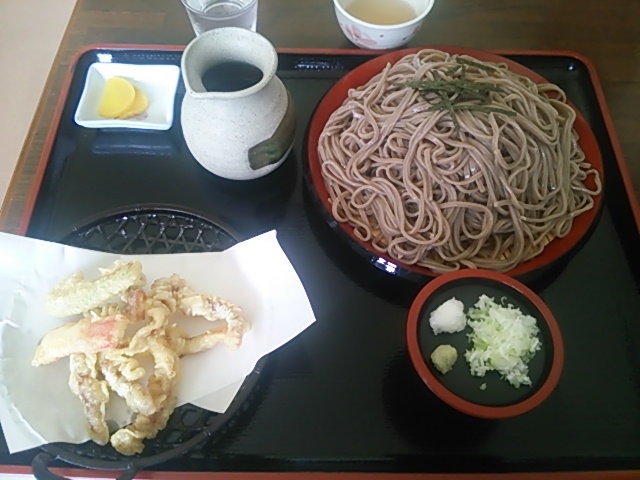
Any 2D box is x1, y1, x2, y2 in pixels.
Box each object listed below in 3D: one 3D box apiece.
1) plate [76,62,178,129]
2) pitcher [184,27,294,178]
[{"bbox_3d":[-0.165,-0.121,0.485,0.082,0.021,0.073,3,61,2],"label":"plate"},{"bbox_3d":[-0.061,-0.097,0.424,0.084,0.104,0.086,0,61,0],"label":"pitcher"}]

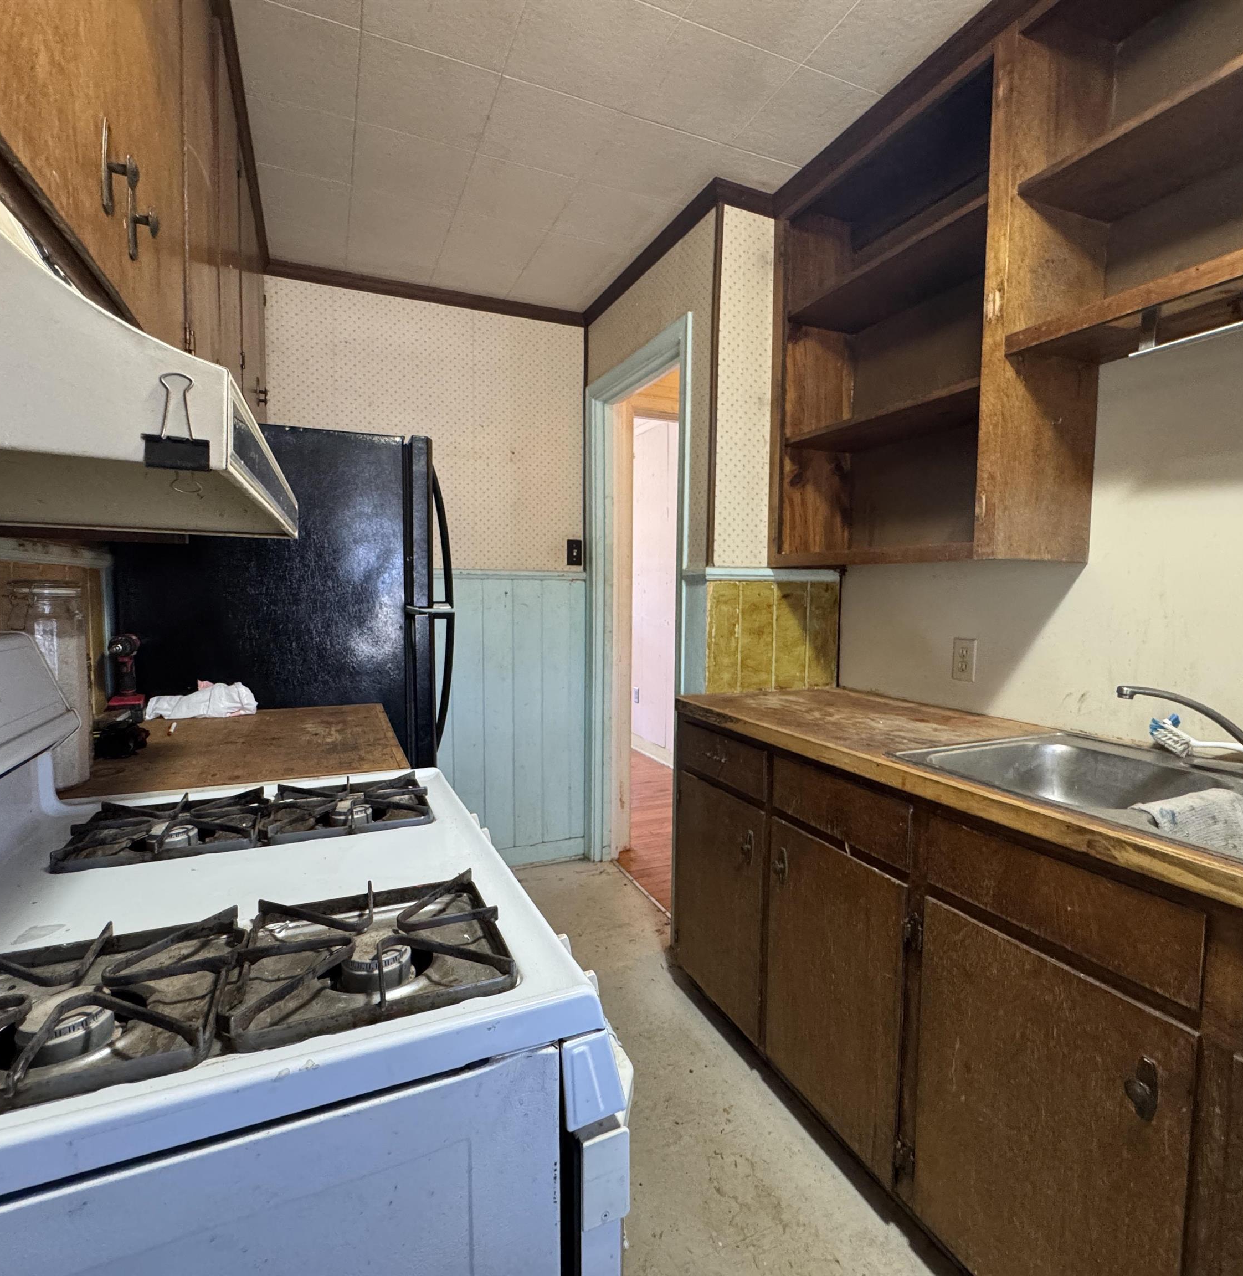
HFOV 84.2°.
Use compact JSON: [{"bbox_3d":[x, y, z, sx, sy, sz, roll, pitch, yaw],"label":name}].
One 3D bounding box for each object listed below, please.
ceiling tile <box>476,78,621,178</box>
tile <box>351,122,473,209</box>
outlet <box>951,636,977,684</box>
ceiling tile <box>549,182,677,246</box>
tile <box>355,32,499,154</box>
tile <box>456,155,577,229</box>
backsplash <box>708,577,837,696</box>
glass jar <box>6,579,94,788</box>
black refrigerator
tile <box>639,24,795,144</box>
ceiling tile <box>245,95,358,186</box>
[{"bbox_3d":[-0.196,-1.316,1.785,0.305,0.014,0.305,-1,4,-23],"label":"ceiling tile"},{"bbox_3d":[-0.596,-1.330,1.943,0.305,0.014,0.305,-1,4,-23],"label":"tile"},{"bbox_3d":[0.916,0.060,1.845,0.010,0.116,0.073,-1,4,-23],"label":"outlet"},{"bbox_3d":[-0.037,-1.341,2.185,0.305,0.014,0.305,-1,4,-23],"label":"ceiling tile"},{"bbox_3d":[-0.475,-1.310,1.664,0.305,0.014,0.305,-1,4,-23],"label":"tile"},{"bbox_3d":[-0.325,-1.364,2.118,0.307,0.014,0.312,-1,4,-23],"label":"tile"},{"bbox_3d":[0.491,-0.009,2.185,0.509,0.352,0.012,-1,4,-23],"label":"backsplash"},{"bbox_3d":[-0.893,0.069,1.070,0.093,0.307,0.094,-1,4,-23],"label":"glass jar"},{"bbox_3d":[-0.993,0.239,2.149,0.792,1.596,0.760,-1,4,-23],"label":"black refrigerator"},{"bbox_3d":[0.205,-1.302,1.627,0.305,0.014,0.305,-1,4,-23],"label":"tile"},{"bbox_3d":[-0.872,-1.355,1.877,0.265,0.014,0.307,-1,4,-23],"label":"ceiling tile"}]

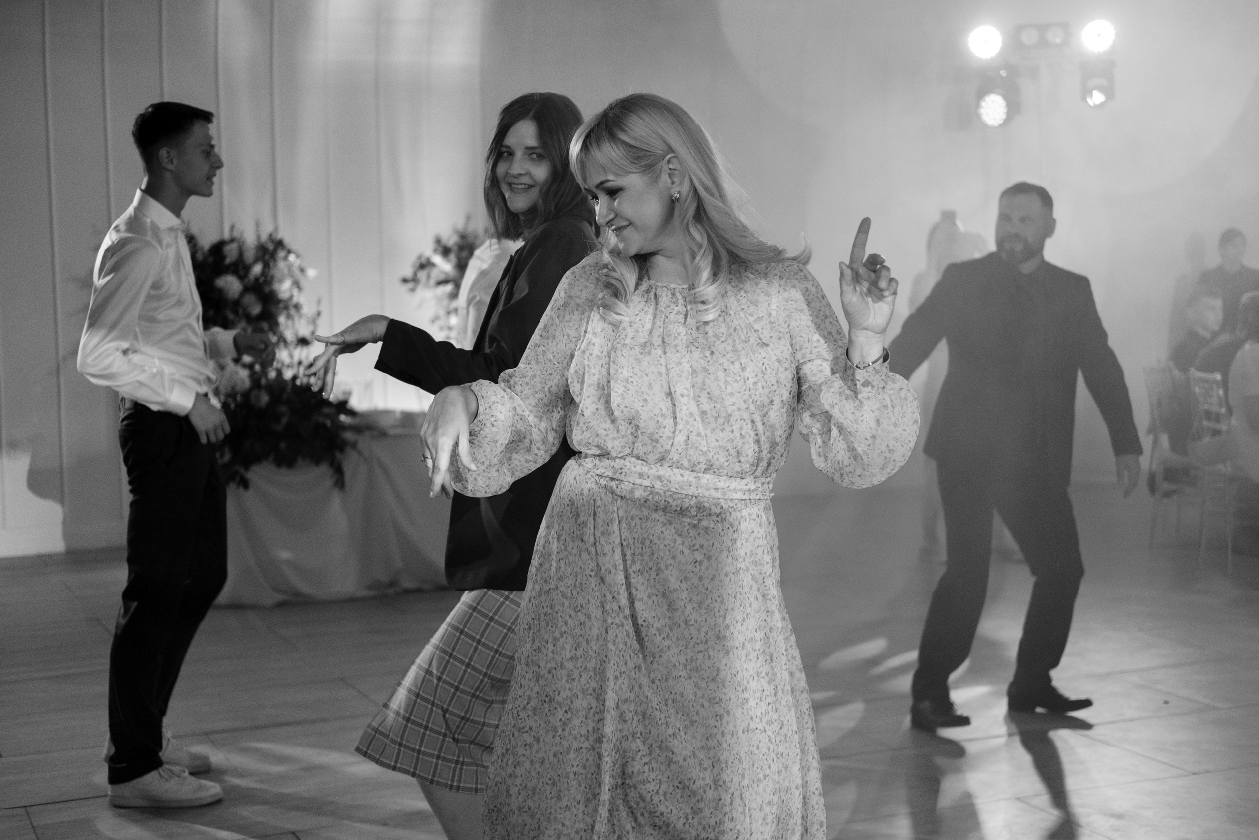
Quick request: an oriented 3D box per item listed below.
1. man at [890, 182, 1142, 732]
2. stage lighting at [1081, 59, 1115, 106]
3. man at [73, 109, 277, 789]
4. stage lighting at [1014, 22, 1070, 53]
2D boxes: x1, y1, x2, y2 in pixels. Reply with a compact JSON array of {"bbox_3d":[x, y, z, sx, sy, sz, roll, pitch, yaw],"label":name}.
[{"bbox_3d":[1.125,0.100,5.700,0.800,1.660,0.460,-2,4,-16],"label":"man"},{"bbox_3d":[2.845,-2.043,11.250,0.215,0.280,0.200,0,4,14],"label":"stage lighting"},{"bbox_3d":[-1.240,0.080,5.100,0.470,1.875,0.500,-1,4,0],"label":"man"},{"bbox_3d":[2.505,-2.321,11.250,0.340,0.175,0.150,0,4,16],"label":"stage lighting"}]

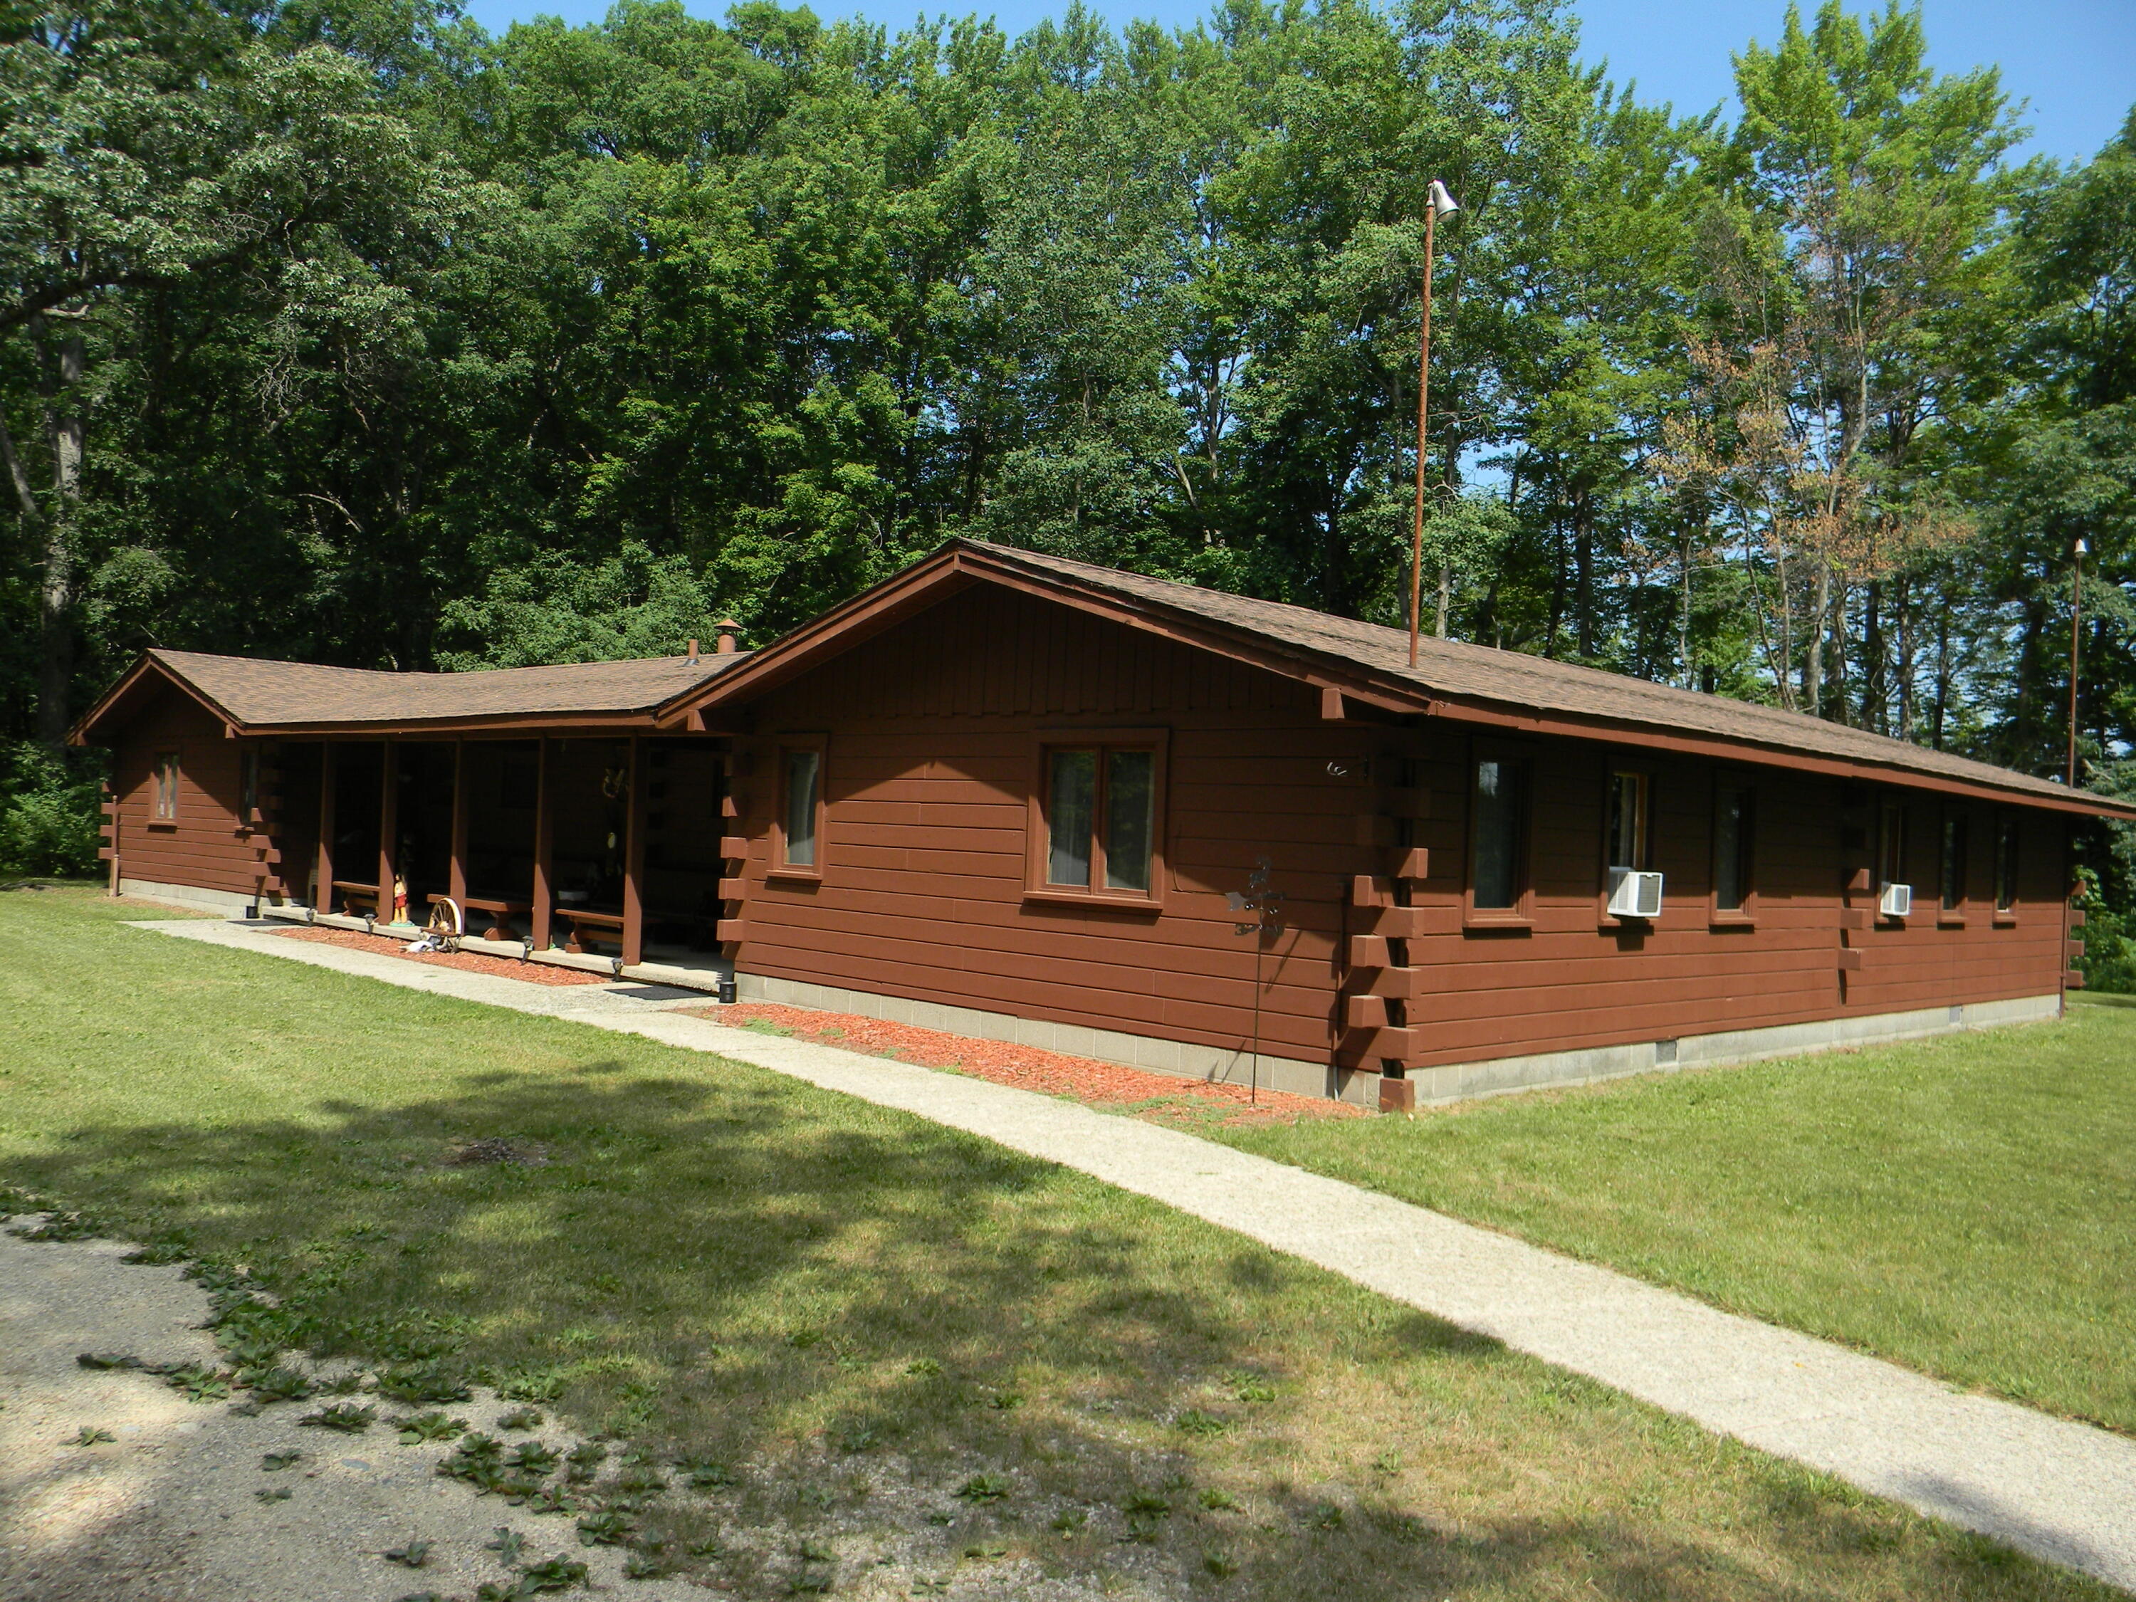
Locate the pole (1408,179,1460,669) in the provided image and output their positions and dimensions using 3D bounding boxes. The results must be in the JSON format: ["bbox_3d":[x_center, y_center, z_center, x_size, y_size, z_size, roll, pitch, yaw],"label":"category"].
[{"bbox_3d":[2.291,-2.342,10.734,0.210,3.050,0.140,2,-1,22],"label":"pole"}]

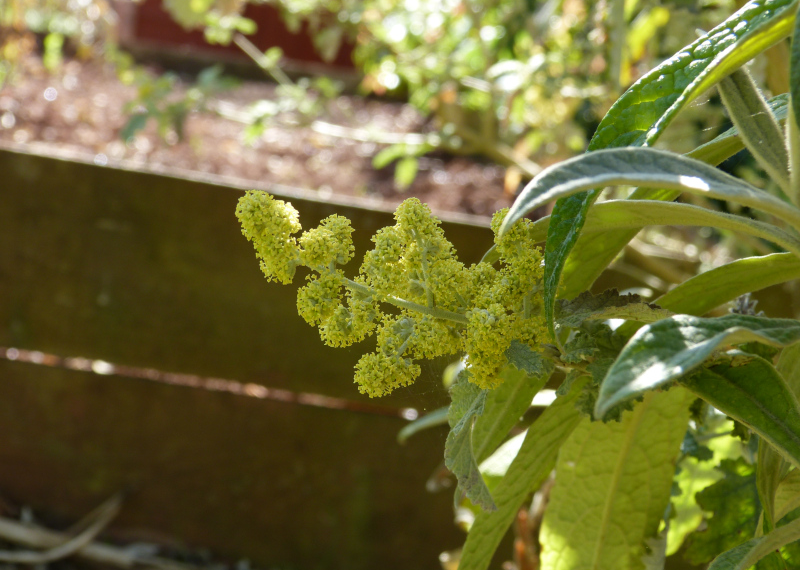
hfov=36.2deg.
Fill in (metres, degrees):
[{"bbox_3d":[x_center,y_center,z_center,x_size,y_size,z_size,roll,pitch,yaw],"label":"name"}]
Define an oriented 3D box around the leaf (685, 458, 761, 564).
[{"bbox_3d":[0.151,0.105,0.570,0.040,0.051,0.024,11,16,11],"label":"leaf"}]

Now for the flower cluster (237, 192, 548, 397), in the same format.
[{"bbox_3d":[-0.004,0.005,0.500,0.135,0.082,0.078,8,15,0],"label":"flower cluster"}]

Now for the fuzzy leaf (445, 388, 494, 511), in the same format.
[{"bbox_3d":[0.028,0.066,0.505,0.021,0.055,0.022,-2,12,11],"label":"fuzzy leaf"}]

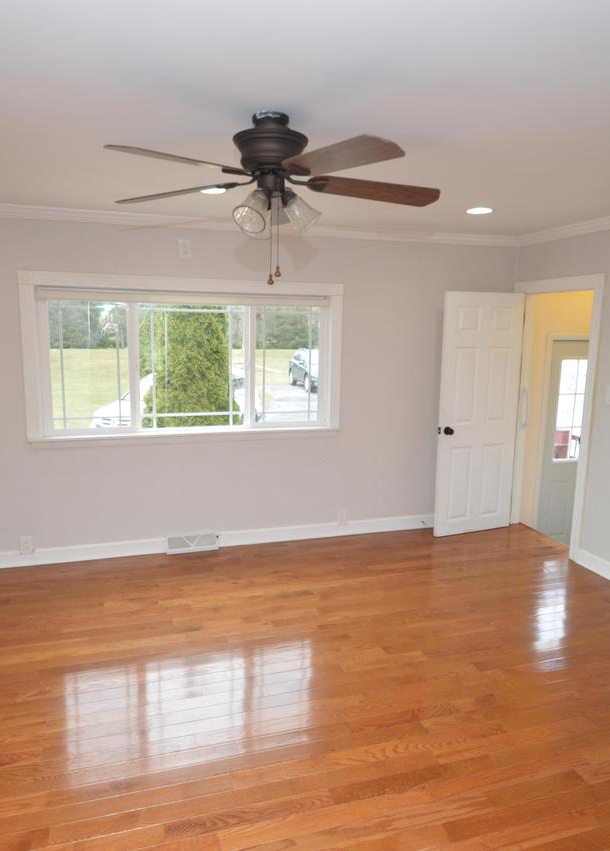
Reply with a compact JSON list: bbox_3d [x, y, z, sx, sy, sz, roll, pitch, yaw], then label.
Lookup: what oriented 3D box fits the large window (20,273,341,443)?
[{"bbox_3d":[-0.828,-0.498,3.995,2.300,1.160,0.120,-2,10,-15],"label":"large window"}]

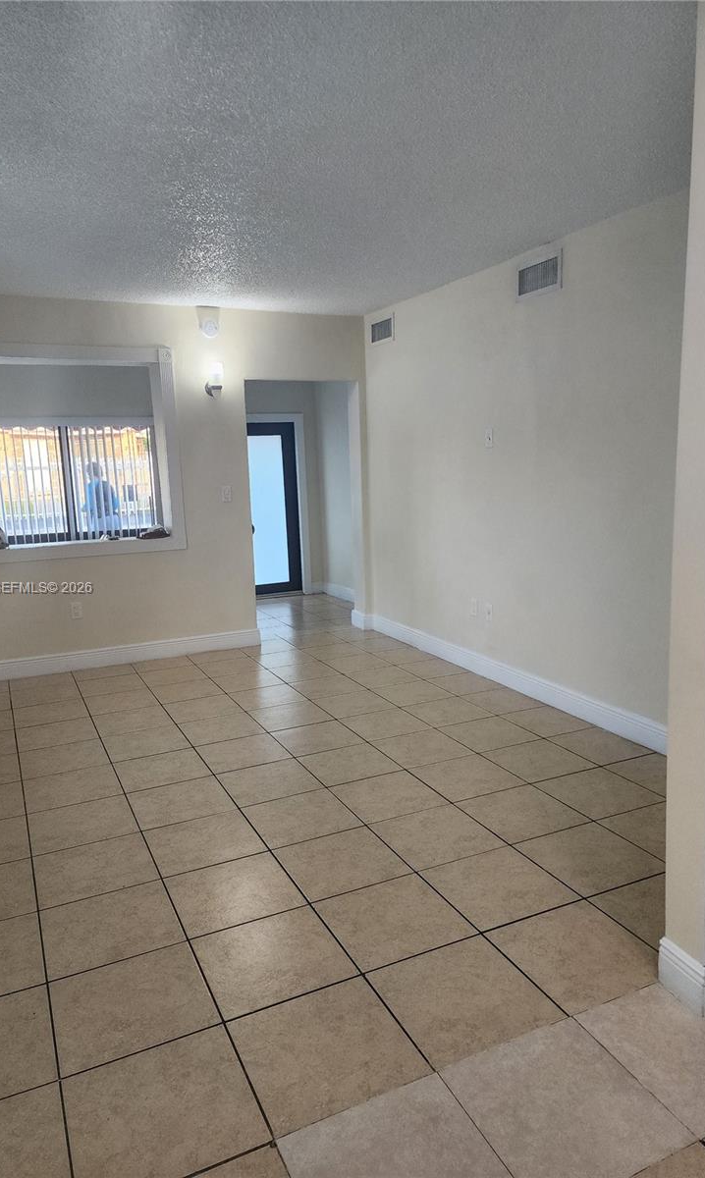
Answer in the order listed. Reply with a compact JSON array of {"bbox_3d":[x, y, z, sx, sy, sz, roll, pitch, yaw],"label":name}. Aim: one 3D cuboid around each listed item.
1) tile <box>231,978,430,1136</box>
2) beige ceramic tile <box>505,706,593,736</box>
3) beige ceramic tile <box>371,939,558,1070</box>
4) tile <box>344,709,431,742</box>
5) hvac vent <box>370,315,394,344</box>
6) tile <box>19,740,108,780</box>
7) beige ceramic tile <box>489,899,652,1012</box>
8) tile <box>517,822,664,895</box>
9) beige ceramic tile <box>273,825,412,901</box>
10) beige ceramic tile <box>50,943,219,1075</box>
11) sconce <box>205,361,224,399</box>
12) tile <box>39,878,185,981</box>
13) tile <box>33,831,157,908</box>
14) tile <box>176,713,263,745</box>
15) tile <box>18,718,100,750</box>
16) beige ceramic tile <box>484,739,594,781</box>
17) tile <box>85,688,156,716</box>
[{"bbox_3d":[-0.069,1.157,1.974,0.403,0.010,0.396,-7,11,-24],"label":"tile"},{"bbox_3d":[1.060,0.715,4.235,0.352,0.010,0.401,-7,11,-24],"label":"beige ceramic tile"},{"bbox_3d":[0.312,1.165,2.235,0.420,0.010,0.420,-7,11,-24],"label":"beige ceramic tile"},{"bbox_3d":[0.179,0.742,4.265,0.393,0.010,0.394,-7,11,-24],"label":"tile"},{"bbox_3d":[0.218,-1.941,5.879,0.030,0.190,0.404,-7,11,-24],"label":"hvac vent"},{"bbox_3d":[-1.535,0.906,4.171,0.420,0.010,0.420,-7,11,-24],"label":"tile"},{"bbox_3d":[0.670,1.077,2.320,0.406,0.010,0.406,-7,11,-24],"label":"beige ceramic tile"},{"bbox_3d":[0.861,0.968,2.825,0.401,0.010,0.401,-7,11,-24],"label":"tile"},{"bbox_3d":[-0.039,1.000,2.857,0.398,0.010,0.394,-7,11,-24],"label":"beige ceramic tile"},{"bbox_3d":[-0.631,1.189,2.249,0.417,0.010,0.414,-7,11,-24],"label":"beige ceramic tile"},{"bbox_3d":[-1.053,-1.595,5.973,0.105,0.255,0.160,-7,11,-24],"label":"sconce"},{"bbox_3d":[-0.809,1.130,2.624,0.417,0.010,0.414,-7,11,-24],"label":"tile"},{"bbox_3d":[-0.987,1.071,2.999,0.417,0.010,0.414,-7,11,-24],"label":"tile"},{"bbox_3d":[-0.727,0.776,4.314,0.403,0.010,0.398,-7,11,-24],"label":"tile"},{"bbox_3d":[-1.698,0.836,4.498,0.417,0.010,0.414,-7,11,-24],"label":"tile"},{"bbox_3d":[0.886,0.812,3.716,0.401,0.010,0.401,-7,11,-24],"label":"beige ceramic tile"},{"bbox_3d":[-1.426,0.701,4.849,0.403,0.010,0.398,-7,11,-24],"label":"tile"}]

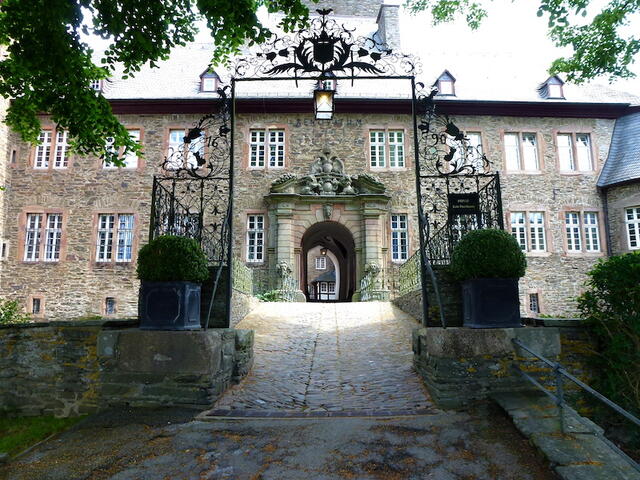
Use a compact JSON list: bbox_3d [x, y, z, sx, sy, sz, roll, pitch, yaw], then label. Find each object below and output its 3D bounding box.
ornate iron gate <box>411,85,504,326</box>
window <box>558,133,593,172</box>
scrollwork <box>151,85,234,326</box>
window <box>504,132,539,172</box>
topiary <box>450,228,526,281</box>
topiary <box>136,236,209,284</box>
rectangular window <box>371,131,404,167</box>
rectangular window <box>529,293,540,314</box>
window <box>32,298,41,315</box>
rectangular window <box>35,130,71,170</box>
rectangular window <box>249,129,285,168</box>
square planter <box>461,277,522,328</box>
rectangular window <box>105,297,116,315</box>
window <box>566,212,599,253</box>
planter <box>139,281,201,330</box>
[{"bbox_3d":[2.299,-0.653,7.874,1.333,4.191,0.150,0,-9,1],"label":"ornate iron gate"},{"bbox_3d":[11.520,-3.932,20.899,1.590,1.823,0.180,0,-10,-2],"label":"window"},{"bbox_3d":[-2.157,-0.661,7.957,1.231,4.236,0.150,0,-9,1],"label":"scrollwork"},{"bbox_3d":[9.055,-3.915,20.808,1.554,1.815,0.180,0,-10,-2],"label":"window"},{"bbox_3d":[2.370,0.211,6.500,1.050,0.760,1.050,0,-10,0],"label":"topiary"},{"bbox_3d":[-2.154,0.277,6.750,1.040,0.720,1.040,0,-10,0],"label":"topiary"},{"bbox_3d":[3.004,-4.023,20.612,1.523,1.775,0.180,0,-10,-2],"label":"rectangular window"},{"bbox_3d":[9.142,2.706,19.692,0.476,0.843,0.180,0,-10,-2],"label":"rectangular window"},{"bbox_3d":[-13.188,3.081,21.495,0.294,0.729,0.100,0,-9,-1],"label":"window"},{"bbox_3d":[-11.619,-3.885,20.071,1.487,1.748,0.180,0,-10,-2],"label":"rectangular window"},{"bbox_3d":[-2.616,-4.534,23.006,1.773,1.989,0.100,0,-9,-1],"label":"rectangular window"},{"bbox_3d":[2.610,0.982,7.088,0.673,0.735,0.673,-1,-10,4],"label":"square planter"},{"bbox_3d":[-9.766,3.057,21.575,0.477,0.828,0.100,0,-9,-1],"label":"rectangular window"},{"bbox_3d":[11.516,-0.367,20.295,1.589,1.785,0.180,0,-10,-2],"label":"window"},{"bbox_3d":[-2.391,1.070,7.447,0.705,0.742,0.705,-1,-10,4],"label":"planter"}]

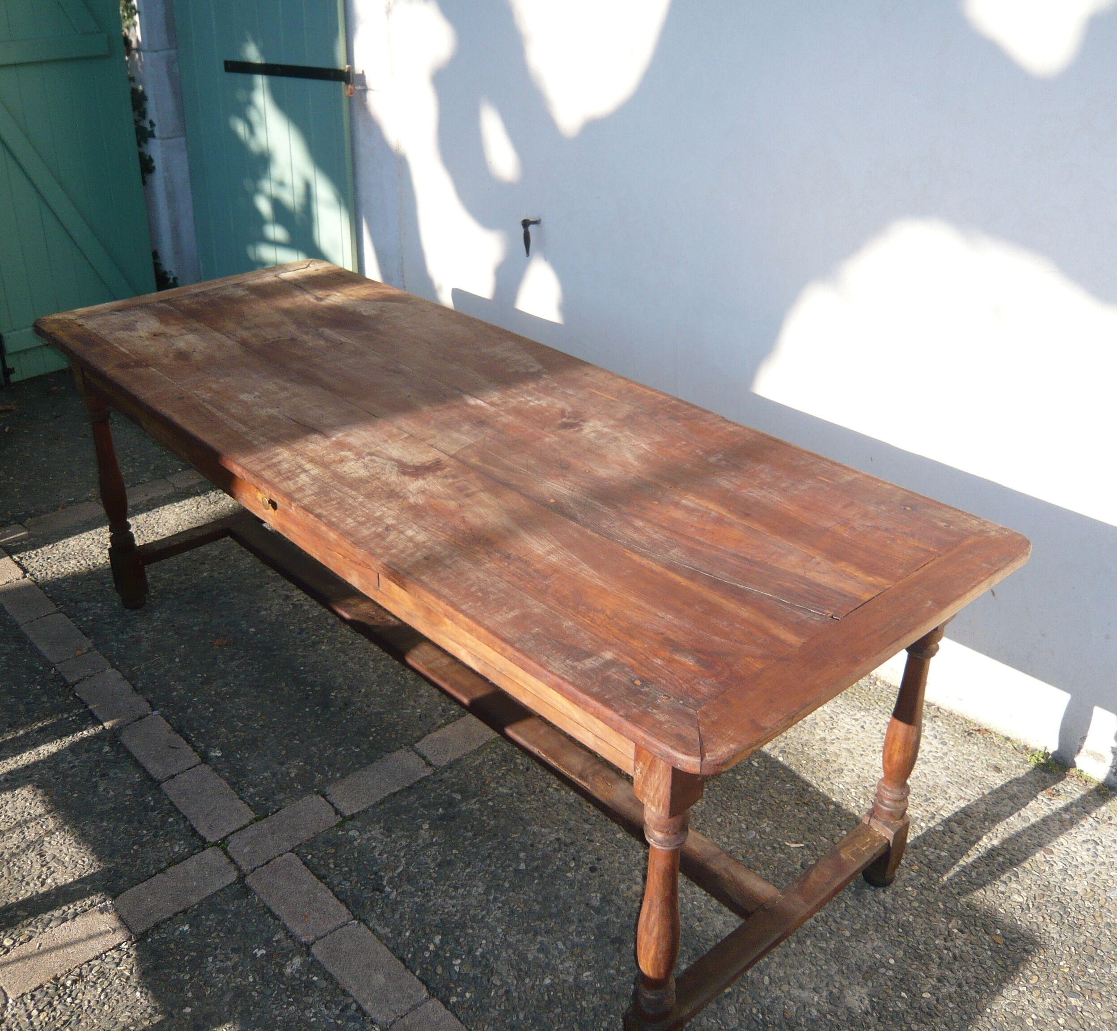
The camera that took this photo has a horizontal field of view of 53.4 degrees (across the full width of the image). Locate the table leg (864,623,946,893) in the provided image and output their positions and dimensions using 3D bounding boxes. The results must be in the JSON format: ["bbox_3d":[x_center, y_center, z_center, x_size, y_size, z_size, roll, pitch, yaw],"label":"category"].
[{"bbox_3d":[0.603,0.369,1.928,0.067,0.730,0.067,-24,37,-36],"label":"table leg"}]

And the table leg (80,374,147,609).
[{"bbox_3d":[-1.111,-0.093,2.755,0.067,0.730,0.067,-24,37,-36],"label":"table leg"}]

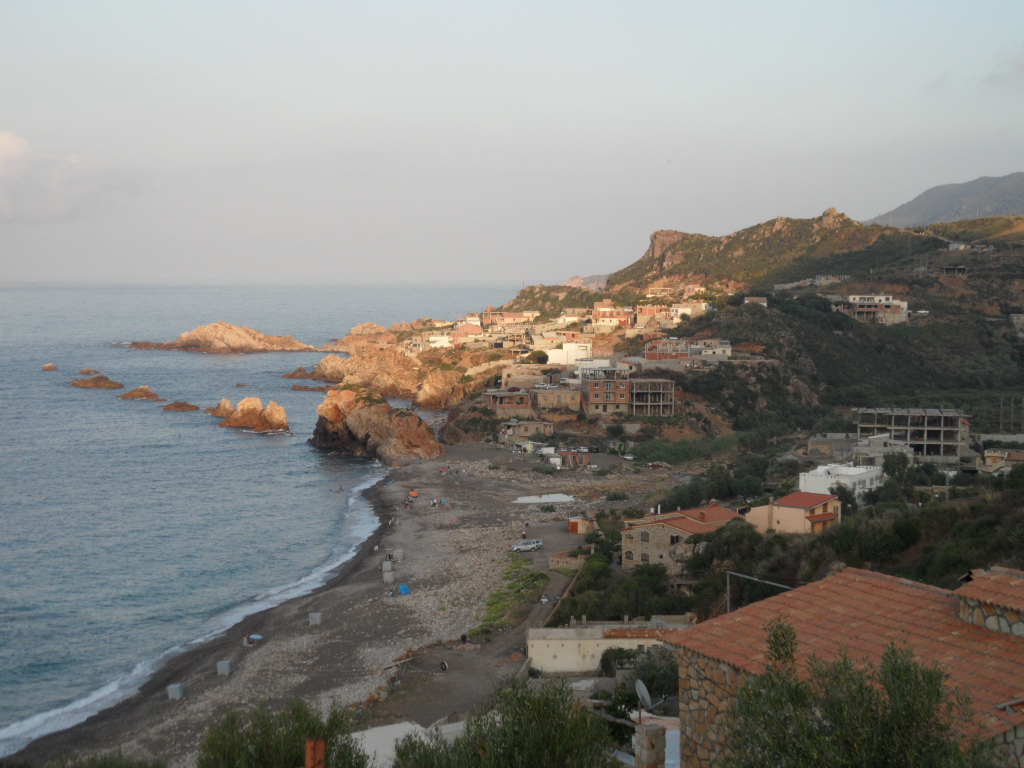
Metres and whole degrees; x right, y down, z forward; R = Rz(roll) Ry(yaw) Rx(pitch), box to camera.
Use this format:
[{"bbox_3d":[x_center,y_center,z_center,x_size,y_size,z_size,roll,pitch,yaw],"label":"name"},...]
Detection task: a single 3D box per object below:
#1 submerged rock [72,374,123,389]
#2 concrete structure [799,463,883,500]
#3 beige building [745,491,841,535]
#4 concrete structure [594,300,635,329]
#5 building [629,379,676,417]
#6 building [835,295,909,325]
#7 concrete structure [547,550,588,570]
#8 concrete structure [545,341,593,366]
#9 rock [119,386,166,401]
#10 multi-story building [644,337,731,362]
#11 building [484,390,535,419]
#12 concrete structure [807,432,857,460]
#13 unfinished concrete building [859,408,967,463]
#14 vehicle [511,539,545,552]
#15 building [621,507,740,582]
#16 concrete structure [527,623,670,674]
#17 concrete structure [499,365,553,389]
[{"bbox_3d":[-176.400,-0.950,756.250,21.000,5.000,11.000,0,3,0],"label":"submerged rock"},{"bbox_3d":[60.540,18.030,325.620,10.500,5.800,15.000,2,4,30],"label":"concrete structure"},{"bbox_3d":[43.560,19.790,274.640,11.500,5.400,8.200,3,5,45],"label":"beige building"},{"bbox_3d":[39.890,-27.810,697.570,14.000,10.500,11.000,1,3,14],"label":"concrete structure"},{"bbox_3d":[36.350,3.360,455.990,10.400,8.900,9.000,0,3,-3],"label":"building"},{"bbox_3d":[135.810,-28.240,670.500,26.000,10.800,12.000,1,3,9],"label":"building"},{"bbox_3d":[8.740,27.160,274.570,5.000,1.800,5.200,2,4,25],"label":"concrete structure"},{"bbox_3d":[17.540,-9.280,541.390,13.000,7.000,10.000,1,4,17],"label":"concrete structure"},{"bbox_3d":[-143.520,3.190,689.380,17.500,4.600,9.000,0,3,0],"label":"rock"},{"bbox_3d":[54.710,-10.890,553.320,26.000,7.200,12.000,0,3,1],"label":"multi-story building"},{"bbox_3d":[-0.670,5.440,476.140,9.400,6.400,12.000,-1,4,-17],"label":"building"},{"bbox_3d":[74.680,14.220,413.550,11.500,5.500,8.000,0,3,6],"label":"concrete structure"},{"bbox_3d":[88.540,11.340,394.350,23.300,10.200,15.500,1,3,11],"label":"unfinished concrete building"},{"bbox_3d":[2.070,24.810,271.930,4.100,1.500,1.700,-2,4,-25],"label":"vehicle"},{"bbox_3d":[24.760,23.090,257.800,12.500,8.000,12.500,3,5,42],"label":"building"},{"bbox_3d":[9.620,28.630,193.020,15.500,4.200,8.000,0,3,2],"label":"concrete structure"},{"bbox_3d":[3.720,-1.980,471.700,12.800,5.700,9.000,0,3,2],"label":"concrete structure"}]

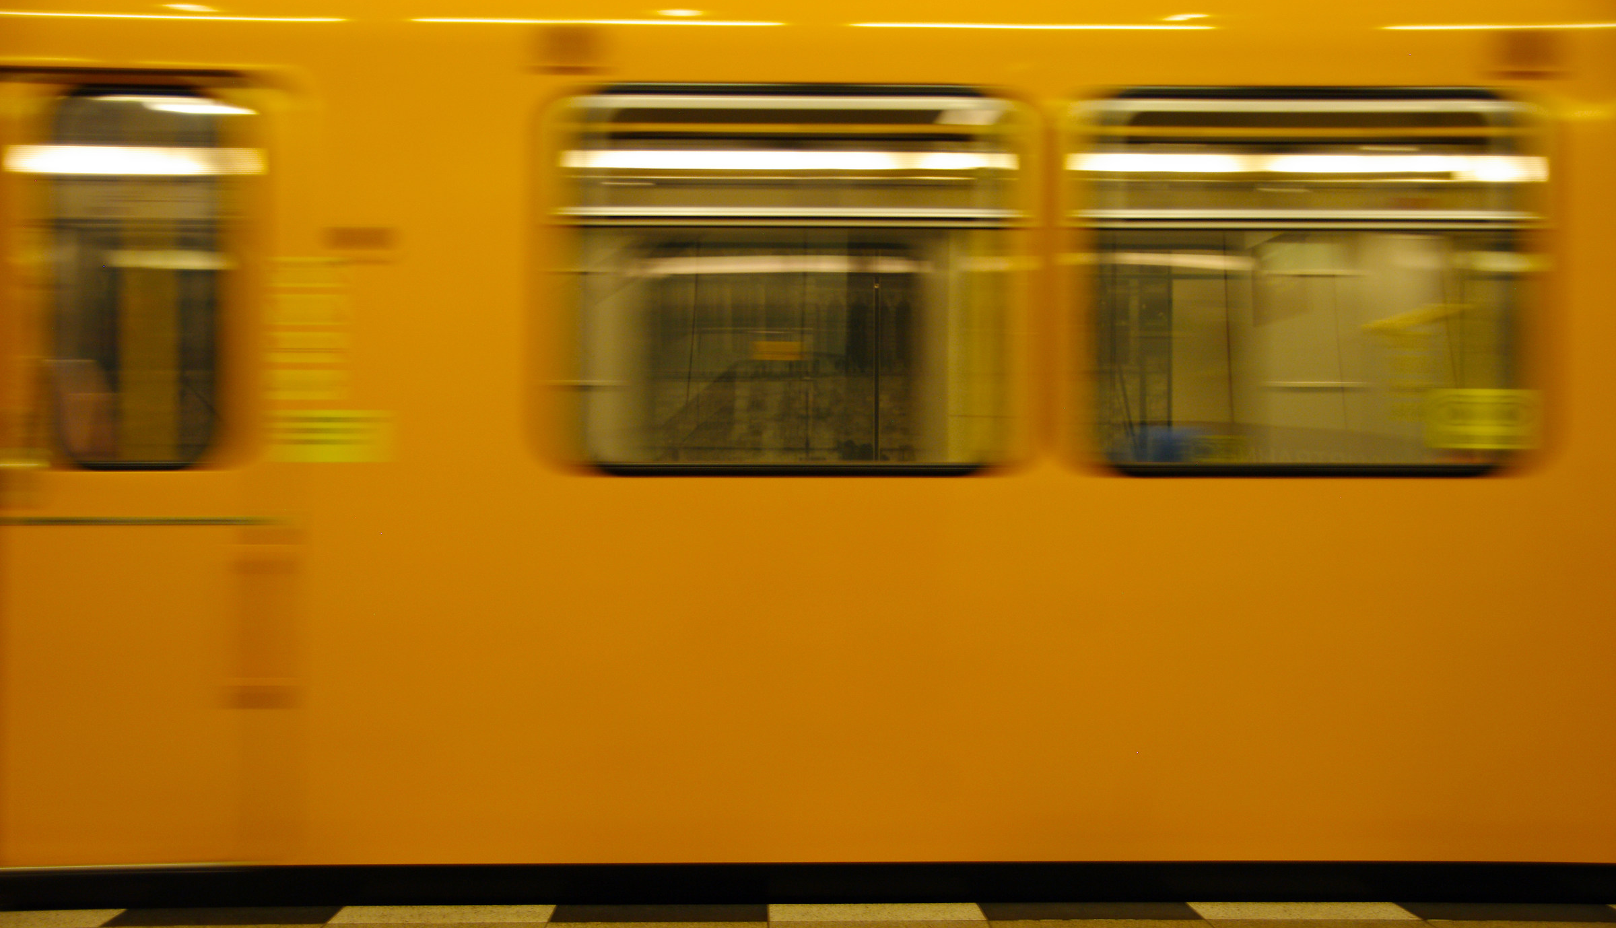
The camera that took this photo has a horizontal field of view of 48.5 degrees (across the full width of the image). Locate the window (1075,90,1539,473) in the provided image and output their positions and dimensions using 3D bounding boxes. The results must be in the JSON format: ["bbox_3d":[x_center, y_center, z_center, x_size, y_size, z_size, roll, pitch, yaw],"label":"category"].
[{"bbox_3d":[1.224,-0.447,4.424,1.120,0.940,0.080,0,-2,-1],"label":"window"}]

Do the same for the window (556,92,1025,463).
[{"bbox_3d":[-0.044,-0.451,4.400,1.120,0.940,0.080,0,-2,-1],"label":"window"}]

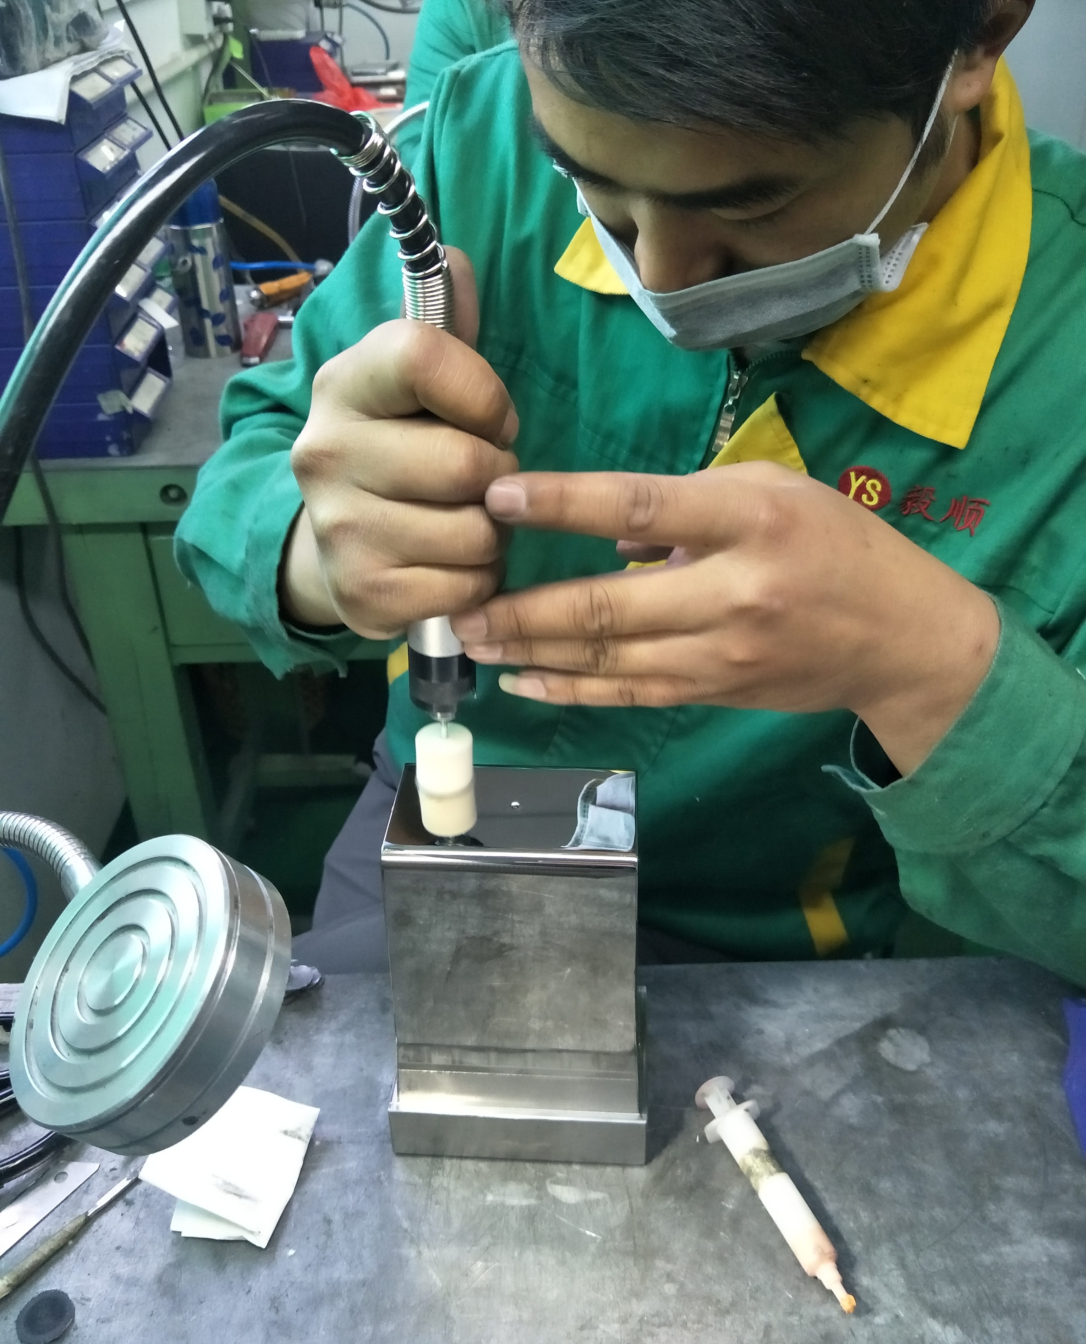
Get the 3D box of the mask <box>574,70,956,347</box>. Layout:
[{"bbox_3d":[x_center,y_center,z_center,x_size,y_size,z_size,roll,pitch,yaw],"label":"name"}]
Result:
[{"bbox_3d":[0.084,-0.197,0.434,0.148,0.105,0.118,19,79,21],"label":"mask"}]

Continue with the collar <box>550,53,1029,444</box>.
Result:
[{"bbox_3d":[0.122,-0.205,0.490,0.210,0.120,0.165,13,60,22],"label":"collar"}]

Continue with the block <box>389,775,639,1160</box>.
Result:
[{"bbox_3d":[-0.009,0.123,0.414,0.106,0.155,0.068,1,32,4],"label":"block"}]

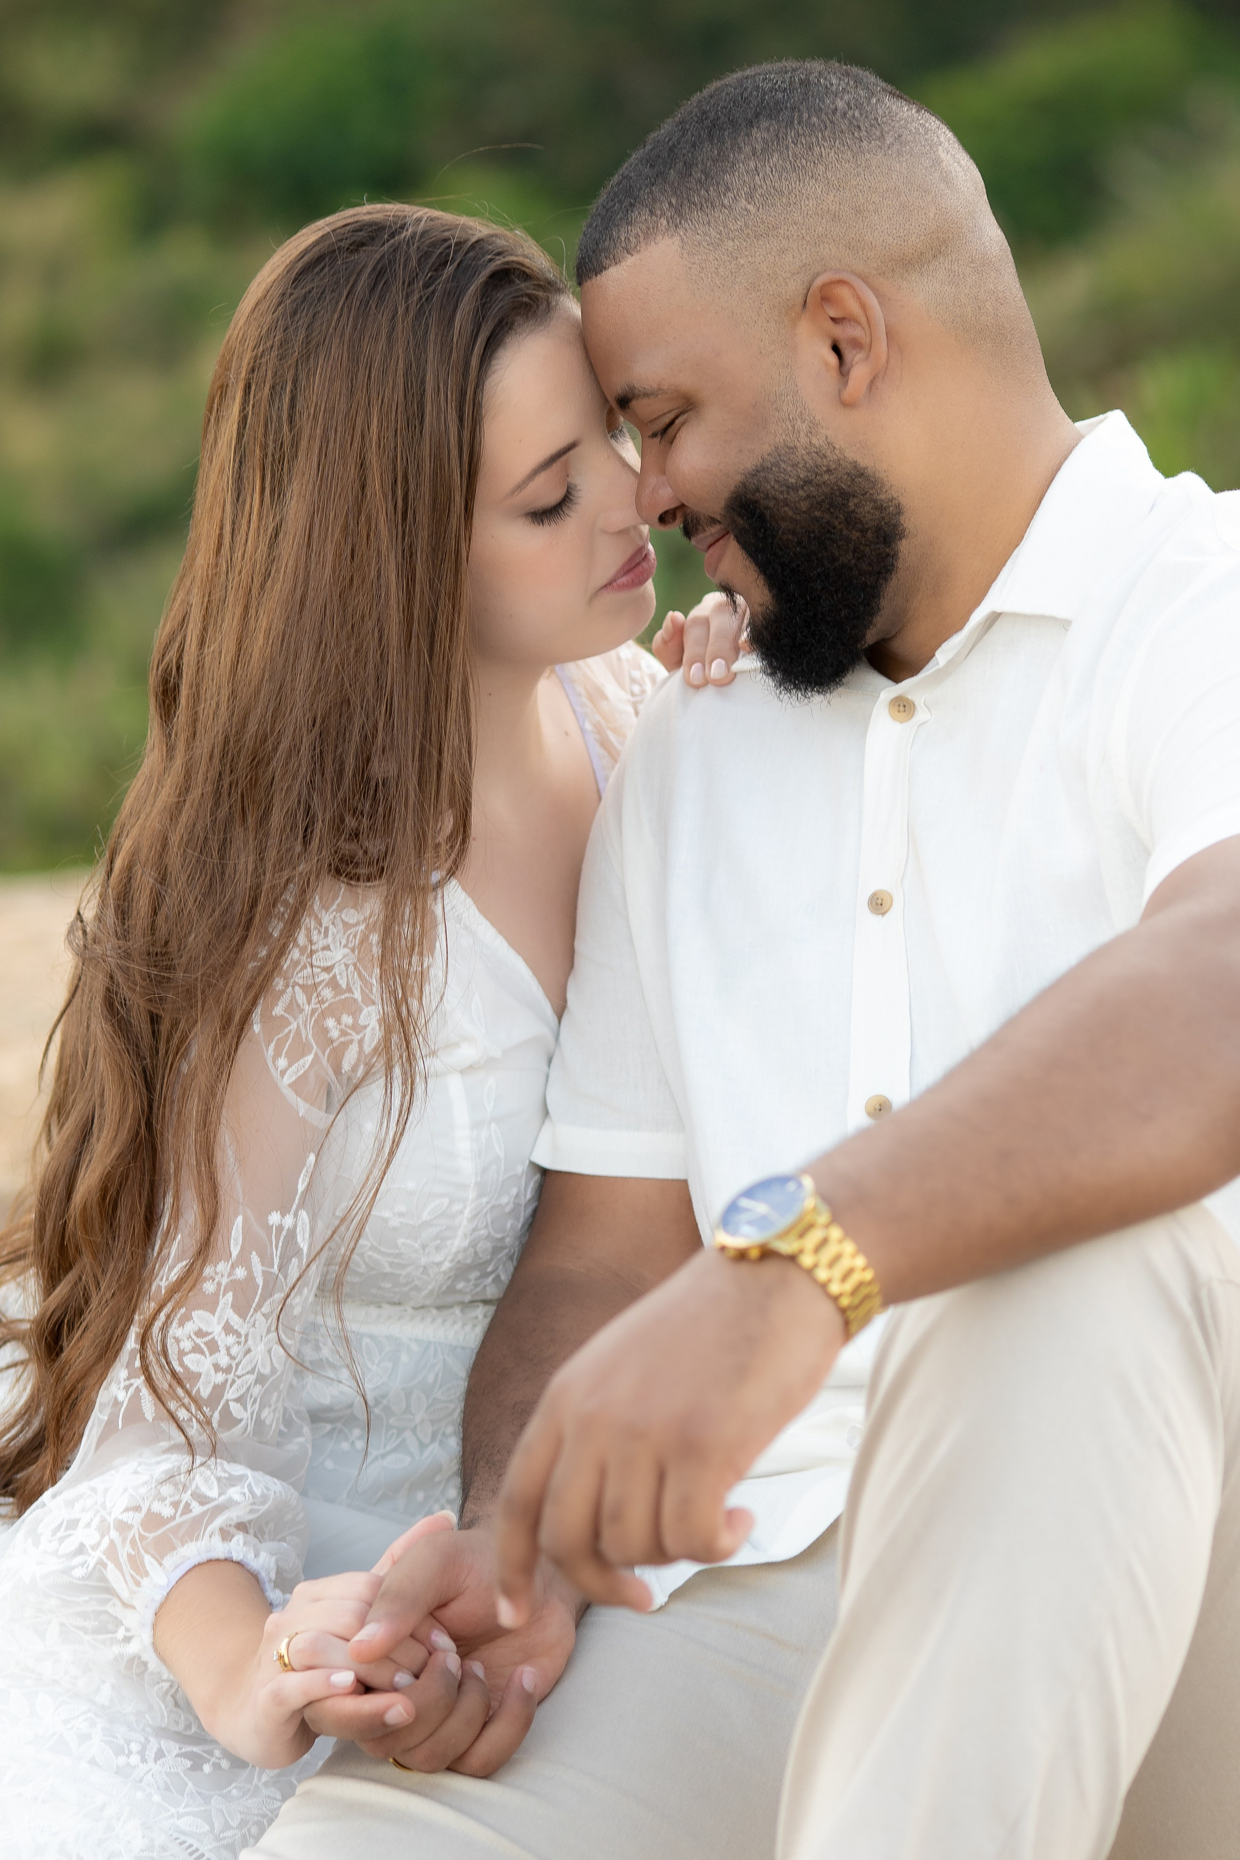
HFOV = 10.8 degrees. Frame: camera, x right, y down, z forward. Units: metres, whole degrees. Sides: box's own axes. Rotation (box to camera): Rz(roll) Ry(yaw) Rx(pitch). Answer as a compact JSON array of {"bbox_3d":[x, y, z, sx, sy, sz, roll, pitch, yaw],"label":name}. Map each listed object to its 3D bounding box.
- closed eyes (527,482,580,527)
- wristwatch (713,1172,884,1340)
[{"bbox_3d":[-0.028,-0.176,2.701,0.011,0.012,0.030,8,31,40],"label":"closed eyes"},{"bbox_3d":[0.069,0.127,2.464,0.045,0.060,0.067,-41,29,-15],"label":"wristwatch"}]

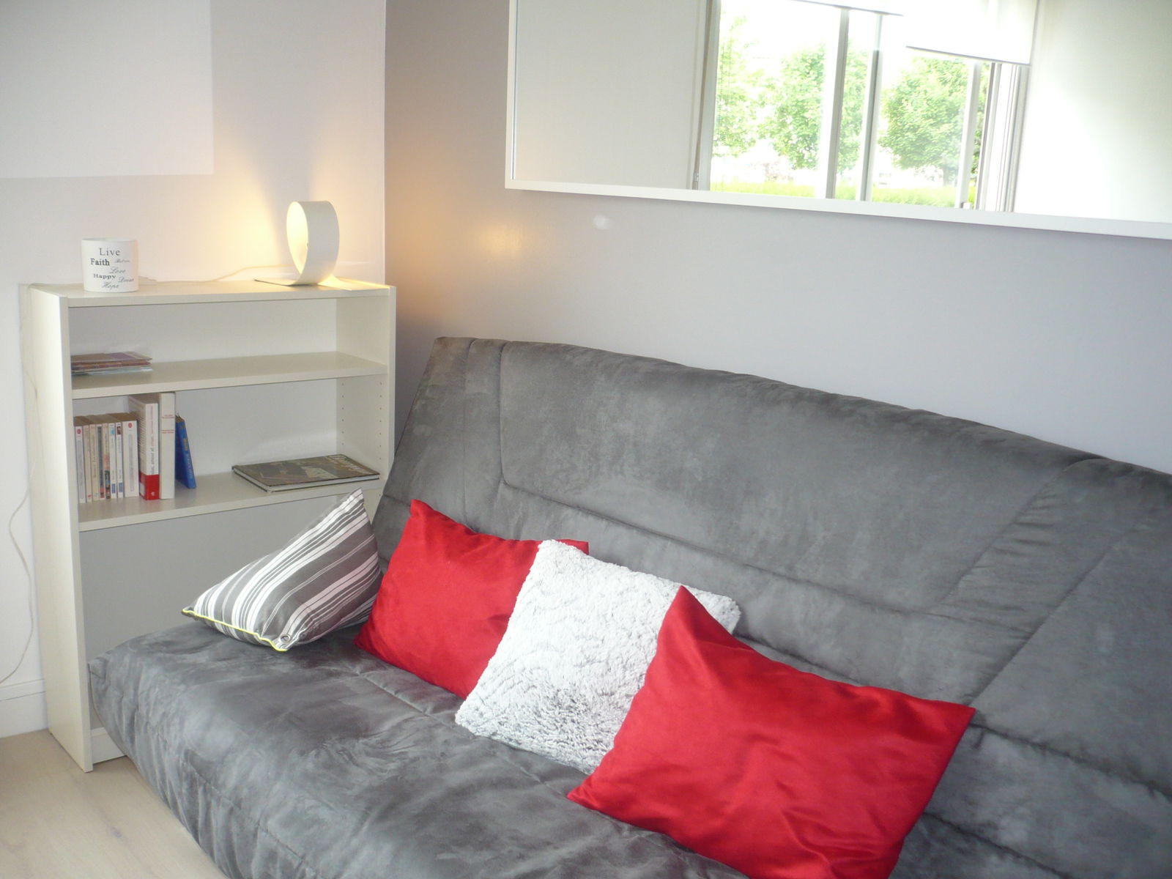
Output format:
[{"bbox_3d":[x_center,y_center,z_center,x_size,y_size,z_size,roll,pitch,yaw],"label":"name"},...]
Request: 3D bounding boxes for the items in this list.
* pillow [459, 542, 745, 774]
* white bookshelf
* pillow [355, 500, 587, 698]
[{"bbox_3d":[0.011,0.400,2.142,0.420,0.390,0.140,12,-20,33],"label":"pillow"},{"bbox_3d":[-0.882,0.160,2.897,0.800,1.060,0.280,-8,15,-40],"label":"white bookshelf"},{"bbox_3d":[-0.256,0.329,2.492,0.550,0.375,0.140,8,-20,46],"label":"pillow"}]

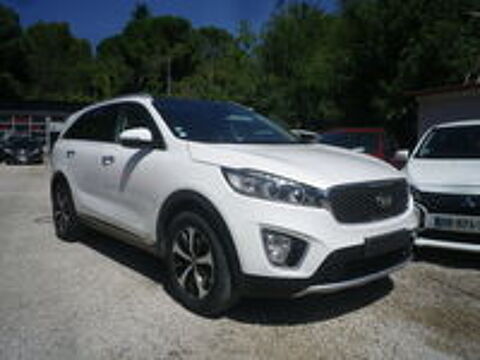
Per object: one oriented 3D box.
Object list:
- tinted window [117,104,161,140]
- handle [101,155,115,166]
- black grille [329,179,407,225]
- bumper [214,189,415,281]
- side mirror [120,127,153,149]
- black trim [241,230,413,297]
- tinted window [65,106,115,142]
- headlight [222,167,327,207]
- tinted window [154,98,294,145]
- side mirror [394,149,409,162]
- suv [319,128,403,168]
[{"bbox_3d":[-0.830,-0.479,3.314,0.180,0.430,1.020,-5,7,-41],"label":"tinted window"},{"bbox_3d":[-1.209,-0.178,3.518,0.060,0.070,0.250,-5,7,-41],"label":"handle"},{"bbox_3d":[0.907,0.139,2.551,0.970,0.270,0.150,-5,7,-41],"label":"black grille"},{"bbox_3d":[0.762,0.292,2.732,1.840,0.570,0.630,-5,7,-41],"label":"bumper"},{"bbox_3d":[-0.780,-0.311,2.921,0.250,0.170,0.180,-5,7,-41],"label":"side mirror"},{"bbox_3d":[0.827,0.479,2.675,1.750,0.340,0.460,-5,7,-41],"label":"black trim"},{"bbox_3d":[-1.636,-0.589,4.237,0.180,0.400,1.300,-5,7,-41],"label":"tinted window"},{"bbox_3d":[0.203,0.041,2.298,0.450,0.220,0.460,-5,7,-41],"label":"headlight"},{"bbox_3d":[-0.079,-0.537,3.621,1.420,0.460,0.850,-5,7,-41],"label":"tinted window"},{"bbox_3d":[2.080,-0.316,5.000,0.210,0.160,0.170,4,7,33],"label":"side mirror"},{"bbox_3d":[2.719,-0.591,10.200,1.800,1.570,4.200,5,8,44],"label":"suv"}]

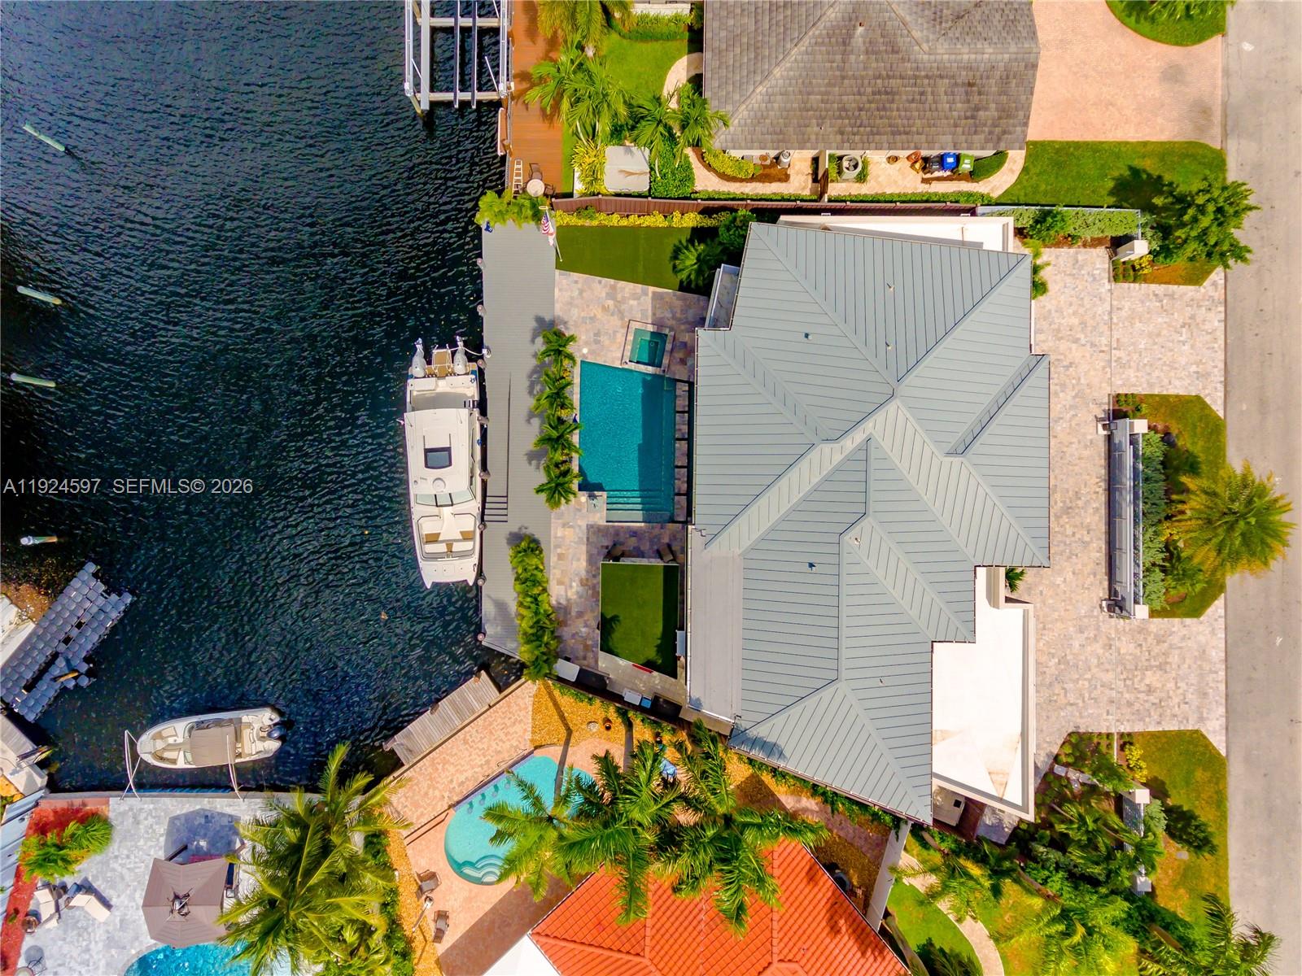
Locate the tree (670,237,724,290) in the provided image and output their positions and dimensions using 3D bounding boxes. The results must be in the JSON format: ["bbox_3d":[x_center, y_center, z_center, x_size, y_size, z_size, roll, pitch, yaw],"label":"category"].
[{"bbox_3d":[2.330,-10.945,37.169,2.500,2.900,2.500,0,89,-1],"label":"tree"}]

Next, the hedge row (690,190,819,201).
[{"bbox_3d":[5.293,-14.863,38.540,6.350,0.550,0.420,1,89,-2],"label":"hedge row"}]

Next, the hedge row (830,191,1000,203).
[{"bbox_3d":[13.319,-14.819,38.584,8.200,0.600,0.520,1,89,-2],"label":"hedge row"}]

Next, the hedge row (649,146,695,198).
[{"bbox_3d":[1.079,-15.951,38.234,2.150,0.950,2.400,0,89,-2],"label":"hedge row"}]

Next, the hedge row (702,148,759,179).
[{"bbox_3d":[3.976,-16.490,38.456,2.650,0.750,0.850,18,89,-2],"label":"hedge row"}]

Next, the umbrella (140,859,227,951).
[{"bbox_3d":[-21.874,19.466,36.378,3.700,2.850,3.700,0,89,-1],"label":"umbrella"}]

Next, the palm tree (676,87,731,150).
[{"bbox_3d":[2.261,-16.391,35.608,2.450,6.200,2.600,0,89,-1],"label":"palm tree"}]

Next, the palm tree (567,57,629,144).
[{"bbox_3d":[-2.471,-17.445,35.683,2.950,5.800,3.100,0,89,-2],"label":"palm tree"}]

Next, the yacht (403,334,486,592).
[{"bbox_3d":[-10.245,-1.271,37.739,3.600,3.400,12.600,-2,89,-2],"label":"yacht"}]

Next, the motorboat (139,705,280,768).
[{"bbox_3d":[-22.376,12.806,38.356,7.500,2.300,2.600,-6,89,-1],"label":"motorboat"}]

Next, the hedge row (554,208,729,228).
[{"bbox_3d":[-0.439,-13.692,38.254,8.900,0.750,0.700,0,89,-1],"label":"hedge row"}]

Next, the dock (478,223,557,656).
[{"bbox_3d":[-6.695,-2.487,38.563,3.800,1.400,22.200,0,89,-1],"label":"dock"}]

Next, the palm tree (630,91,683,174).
[{"bbox_3d":[0.213,-15.942,35.274,2.500,6.800,2.800,0,89,-1],"label":"palm tree"}]

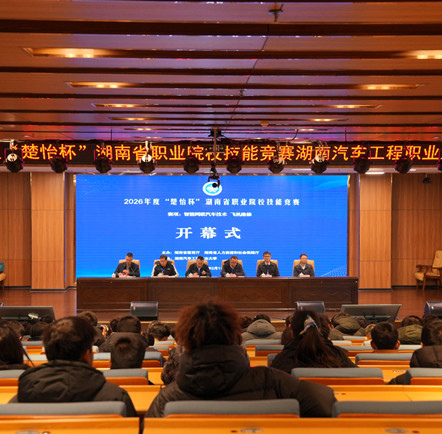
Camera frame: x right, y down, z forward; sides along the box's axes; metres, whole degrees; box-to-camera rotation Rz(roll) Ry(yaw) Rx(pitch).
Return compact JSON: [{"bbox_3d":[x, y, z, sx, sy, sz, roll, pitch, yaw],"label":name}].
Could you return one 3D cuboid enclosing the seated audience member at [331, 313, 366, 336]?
[{"bbox_3d":[1.455,1.690,9.350,0.500,1.180,0.720,0,1,0],"label":"seated audience member"}]

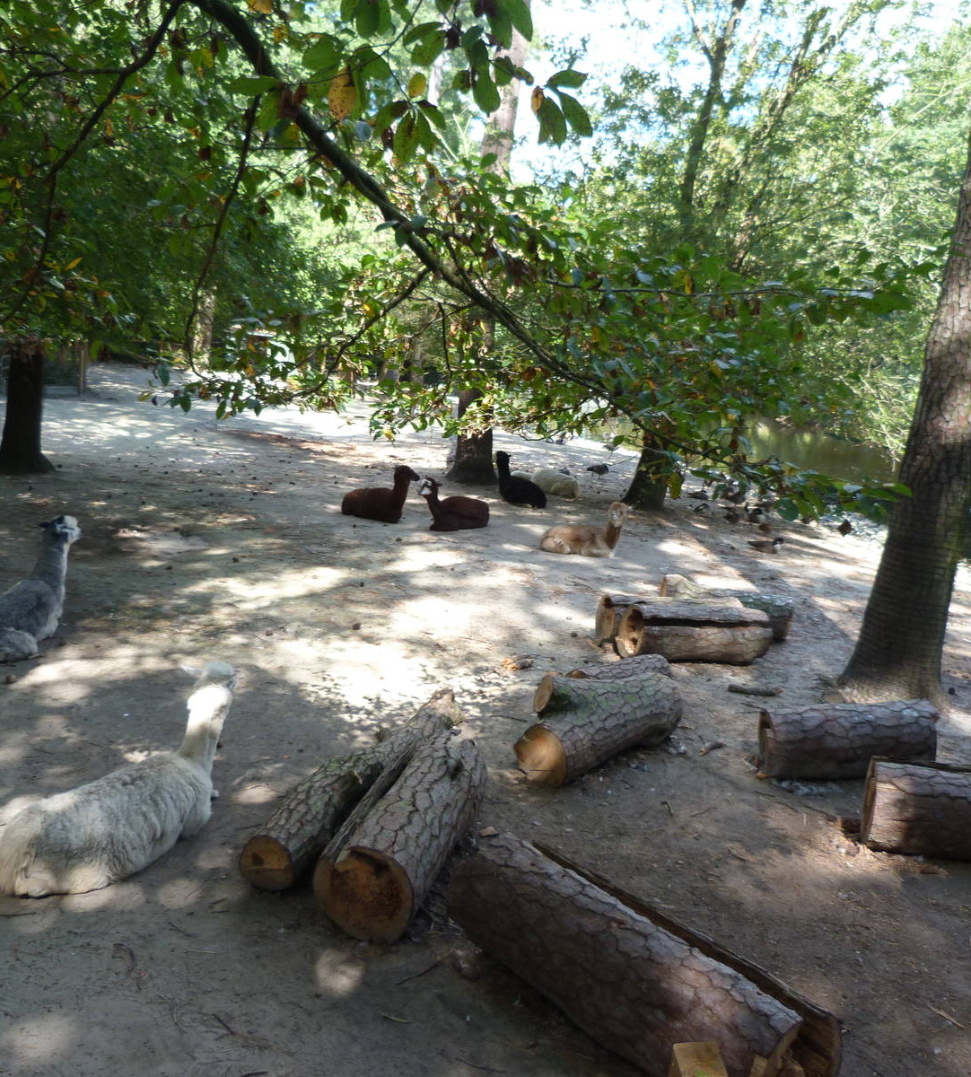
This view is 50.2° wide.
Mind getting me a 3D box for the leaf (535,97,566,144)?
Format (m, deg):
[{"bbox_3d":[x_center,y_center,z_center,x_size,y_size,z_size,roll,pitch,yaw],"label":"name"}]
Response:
[{"bbox_3d":[0.139,-0.886,2.200,0.056,0.105,0.025,-13,-6,1],"label":"leaf"}]

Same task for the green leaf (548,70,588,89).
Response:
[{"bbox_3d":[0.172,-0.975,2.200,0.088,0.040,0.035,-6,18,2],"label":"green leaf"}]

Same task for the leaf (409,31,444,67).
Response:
[{"bbox_3d":[-0.123,-1.039,2.200,0.054,0.090,0.030,39,-6,-4],"label":"leaf"}]

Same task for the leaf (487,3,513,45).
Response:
[{"bbox_3d":[0.028,-1.040,2.100,0.052,0.085,0.030,2,11,-6],"label":"leaf"}]

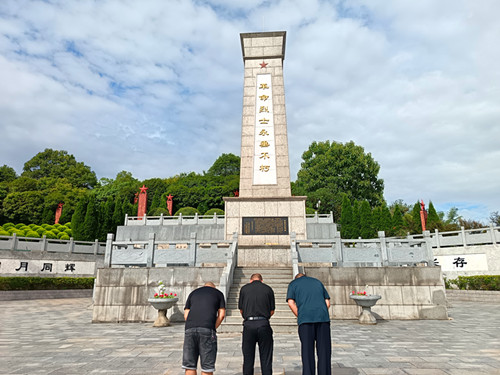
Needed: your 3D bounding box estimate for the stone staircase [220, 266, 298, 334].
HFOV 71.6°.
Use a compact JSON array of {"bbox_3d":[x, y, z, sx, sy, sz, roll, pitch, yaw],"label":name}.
[{"bbox_3d":[0.295,3.581,11.580,2.250,1.850,3.500,-1,-14,3],"label":"stone staircase"}]

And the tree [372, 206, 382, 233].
[{"bbox_3d":[10.500,3.141,28.549,1.000,3.200,1.000,-1,-14,3],"label":"tree"}]

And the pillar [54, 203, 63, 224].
[{"bbox_3d":[-20.894,3.049,37.592,0.750,2.900,0.550,3,-14,-12],"label":"pillar"}]

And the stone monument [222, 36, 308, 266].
[{"bbox_3d":[0.653,-2.250,19.411,3.950,13.250,3.900,-1,-14,3],"label":"stone monument"}]

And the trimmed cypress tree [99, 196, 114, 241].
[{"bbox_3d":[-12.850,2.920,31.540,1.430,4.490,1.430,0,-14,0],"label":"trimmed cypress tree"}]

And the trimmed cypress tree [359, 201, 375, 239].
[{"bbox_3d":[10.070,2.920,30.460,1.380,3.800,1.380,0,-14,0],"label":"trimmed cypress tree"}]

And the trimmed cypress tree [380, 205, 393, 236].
[{"bbox_3d":[11.410,2.900,29.400,1.000,3.330,1.000,0,-14,0],"label":"trimmed cypress tree"}]

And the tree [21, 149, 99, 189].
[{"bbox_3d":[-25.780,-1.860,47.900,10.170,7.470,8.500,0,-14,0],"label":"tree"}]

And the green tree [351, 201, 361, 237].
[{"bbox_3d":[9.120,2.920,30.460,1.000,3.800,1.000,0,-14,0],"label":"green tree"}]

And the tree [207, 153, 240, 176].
[{"bbox_3d":[-3.491,-1.779,59.473,8.000,7.500,8.000,-1,-14,3],"label":"tree"}]

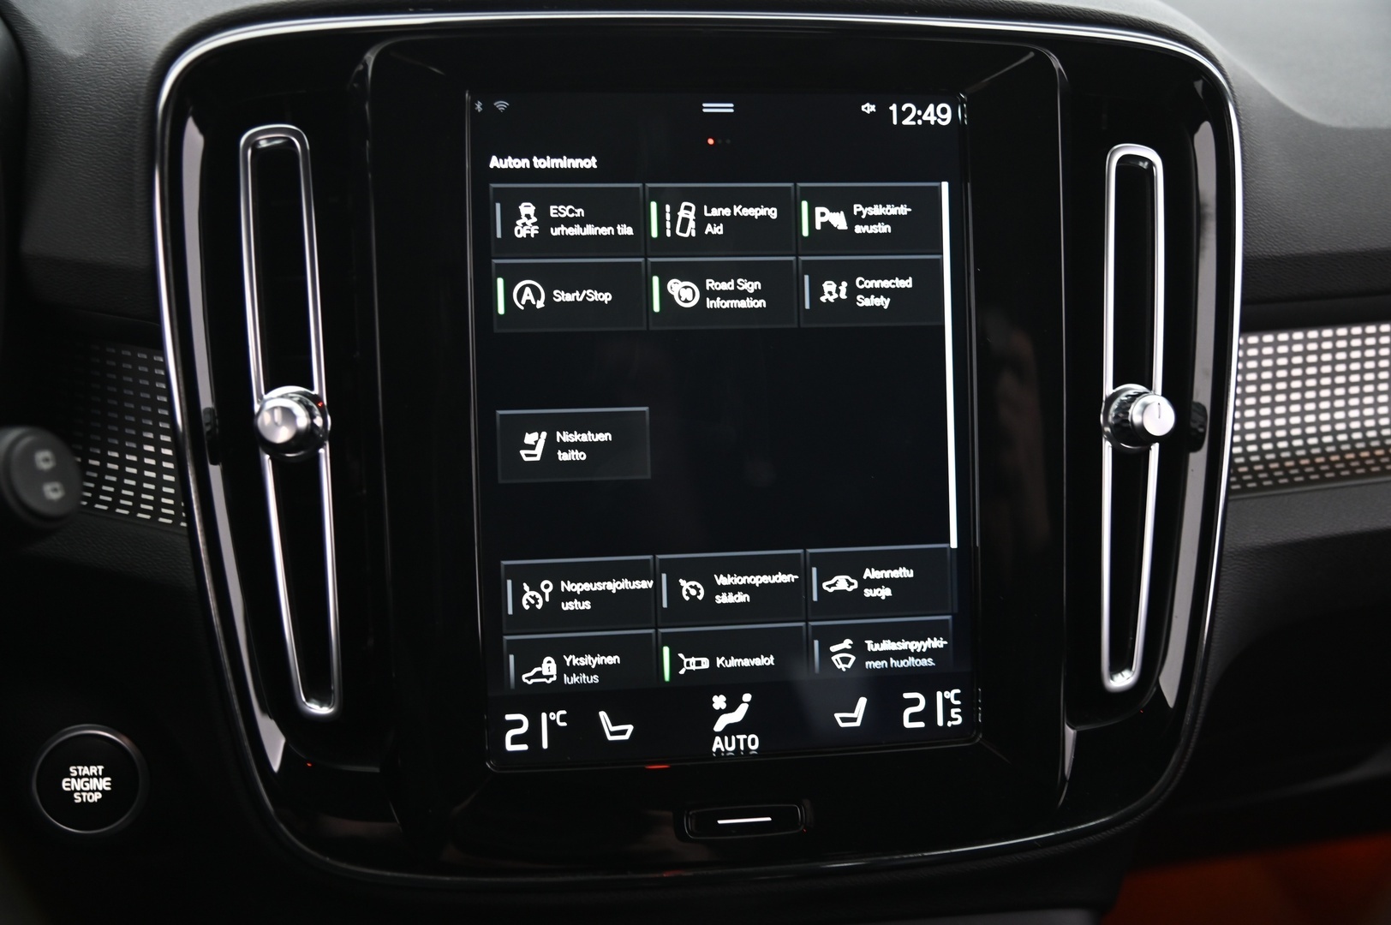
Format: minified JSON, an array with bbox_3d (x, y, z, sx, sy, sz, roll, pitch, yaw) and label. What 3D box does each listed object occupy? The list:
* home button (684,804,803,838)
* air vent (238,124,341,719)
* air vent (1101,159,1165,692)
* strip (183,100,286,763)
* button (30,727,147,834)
[{"bbox_3d":[0.013,0.096,0.396,0.033,0.008,0.006,-2,-7,-8],"label":"home button"},{"bbox_3d":[-0.107,-0.011,0.388,0.020,0.158,0.020,-4,-2,-3],"label":"air vent"},{"bbox_3d":[0.123,-0.012,0.416,0.017,0.156,0.017,1,0,-8],"label":"air vent"},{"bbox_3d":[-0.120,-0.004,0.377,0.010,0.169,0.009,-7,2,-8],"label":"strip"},{"bbox_3d":[-0.164,0.086,0.398,0.031,0.031,0.010,-1,-2,-3],"label":"button"}]

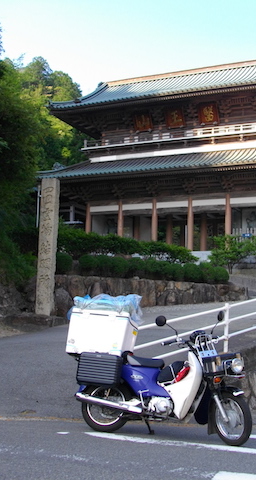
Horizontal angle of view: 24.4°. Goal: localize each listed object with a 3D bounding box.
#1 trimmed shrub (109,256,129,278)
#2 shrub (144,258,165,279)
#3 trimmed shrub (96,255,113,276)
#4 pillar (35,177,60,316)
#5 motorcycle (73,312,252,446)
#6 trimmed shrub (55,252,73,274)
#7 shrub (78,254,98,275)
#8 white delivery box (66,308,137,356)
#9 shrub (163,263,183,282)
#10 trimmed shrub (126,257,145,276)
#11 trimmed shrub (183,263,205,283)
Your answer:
[{"bbox_3d":[-0.273,0.790,17.000,0.575,0.632,0.575,0,-4,0],"label":"trimmed shrub"},{"bbox_3d":[0.761,0.819,17.000,0.603,0.575,0.603,0,-4,0],"label":"shrub"},{"bbox_3d":[-0.675,0.733,17.000,0.546,0.632,0.546,0,-4,0],"label":"trimmed shrub"},{"bbox_3d":[-1.864,0.162,13.700,0.335,3.188,0.335,0,-6,11],"label":"pillar"},{"bbox_3d":[0.330,1.251,5.521,1.770,1.140,0.690,-1,-11,20],"label":"motorcycle"},{"bbox_3d":[-1.919,0.683,17.200,0.669,0.640,0.669,0,-4,0],"label":"trimmed shrub"},{"bbox_3d":[-1.055,0.654,15.800,0.534,0.507,0.534,1,-6,0],"label":"shrub"},{"bbox_3d":[-0.240,0.929,5.766,0.575,0.420,0.340,2,-15,21],"label":"white delivery box"},{"bbox_3d":[1.308,0.905,17.000,0.632,0.546,0.632,0,-4,0],"label":"shrub"},{"bbox_3d":[0.207,0.730,16.300,0.551,0.523,0.551,1,-6,0],"label":"trimmed shrub"},{"bbox_3d":[1.882,0.934,17.000,0.632,0.546,0.632,1,-6,0],"label":"trimmed shrub"}]

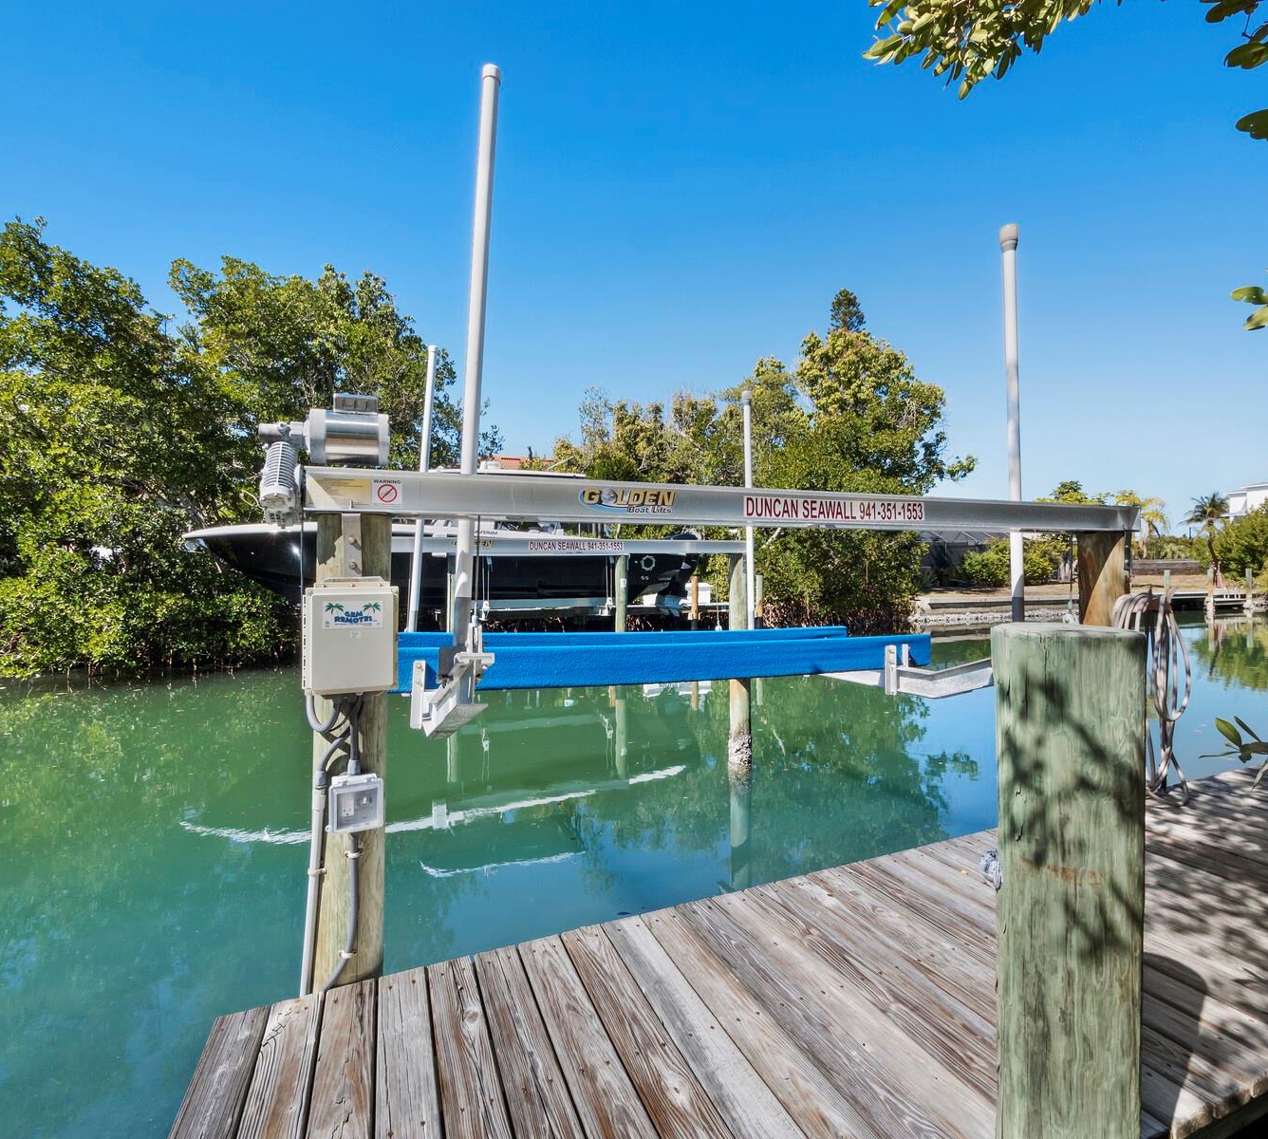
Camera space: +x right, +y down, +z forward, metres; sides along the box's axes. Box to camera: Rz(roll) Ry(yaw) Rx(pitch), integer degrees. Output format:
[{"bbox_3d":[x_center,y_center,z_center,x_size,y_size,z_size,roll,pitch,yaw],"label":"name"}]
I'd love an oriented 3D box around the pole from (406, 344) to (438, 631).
[{"bbox_3d":[-1.763,-0.680,5.100,0.064,2.400,0.064,4,-1,-22],"label":"pole"}]

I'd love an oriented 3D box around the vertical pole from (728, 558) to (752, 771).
[{"bbox_3d":[1.190,1.036,6.880,0.216,2.430,0.216,0,0,-22],"label":"vertical pole"}]

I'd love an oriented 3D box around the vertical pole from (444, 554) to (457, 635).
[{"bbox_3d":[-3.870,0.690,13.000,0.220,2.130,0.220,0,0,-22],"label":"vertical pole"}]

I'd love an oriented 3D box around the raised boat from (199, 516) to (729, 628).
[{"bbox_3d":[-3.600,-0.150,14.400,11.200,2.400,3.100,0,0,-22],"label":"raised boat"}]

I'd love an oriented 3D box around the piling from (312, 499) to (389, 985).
[{"bbox_3d":[-0.935,0.570,2.020,0.217,1.540,0.217,0,0,-22],"label":"piling"}]

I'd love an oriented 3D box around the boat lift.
[{"bbox_3d":[0.185,0.195,4.450,4.200,1.080,3.850,0,0,-22],"label":"boat lift"}]

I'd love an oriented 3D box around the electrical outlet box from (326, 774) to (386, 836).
[{"bbox_3d":[-0.842,0.711,1.860,0.150,0.160,0.110,0,0,-22],"label":"electrical outlet box"}]

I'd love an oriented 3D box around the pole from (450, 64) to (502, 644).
[{"bbox_3d":[-0.608,-0.800,2.330,0.066,2.240,0.066,3,-1,-22],"label":"pole"}]

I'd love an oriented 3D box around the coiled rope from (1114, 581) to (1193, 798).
[{"bbox_3d":[2.950,0.710,3.500,0.330,1.230,0.250,0,0,-22],"label":"coiled rope"}]

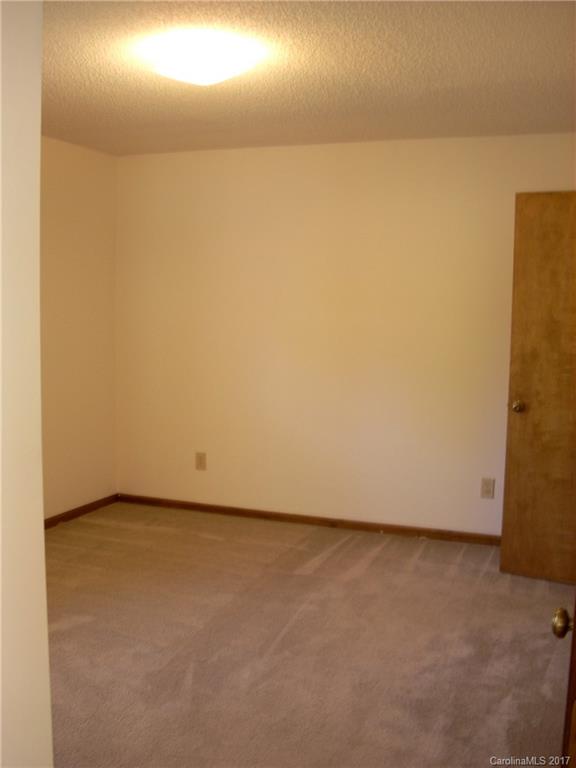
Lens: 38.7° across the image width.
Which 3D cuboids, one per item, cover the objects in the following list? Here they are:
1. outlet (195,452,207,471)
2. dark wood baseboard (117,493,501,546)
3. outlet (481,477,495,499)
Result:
[{"bbox_3d":[-0.593,0.530,5.575,0.073,0.117,0.010,3,6,21],"label":"outlet"},{"bbox_3d":[0.105,0.885,5.335,2.850,0.068,0.016,3,6,21],"label":"dark wood baseboard"},{"bbox_3d":[1.195,0.627,4.890,0.073,0.117,0.010,3,6,21],"label":"outlet"}]

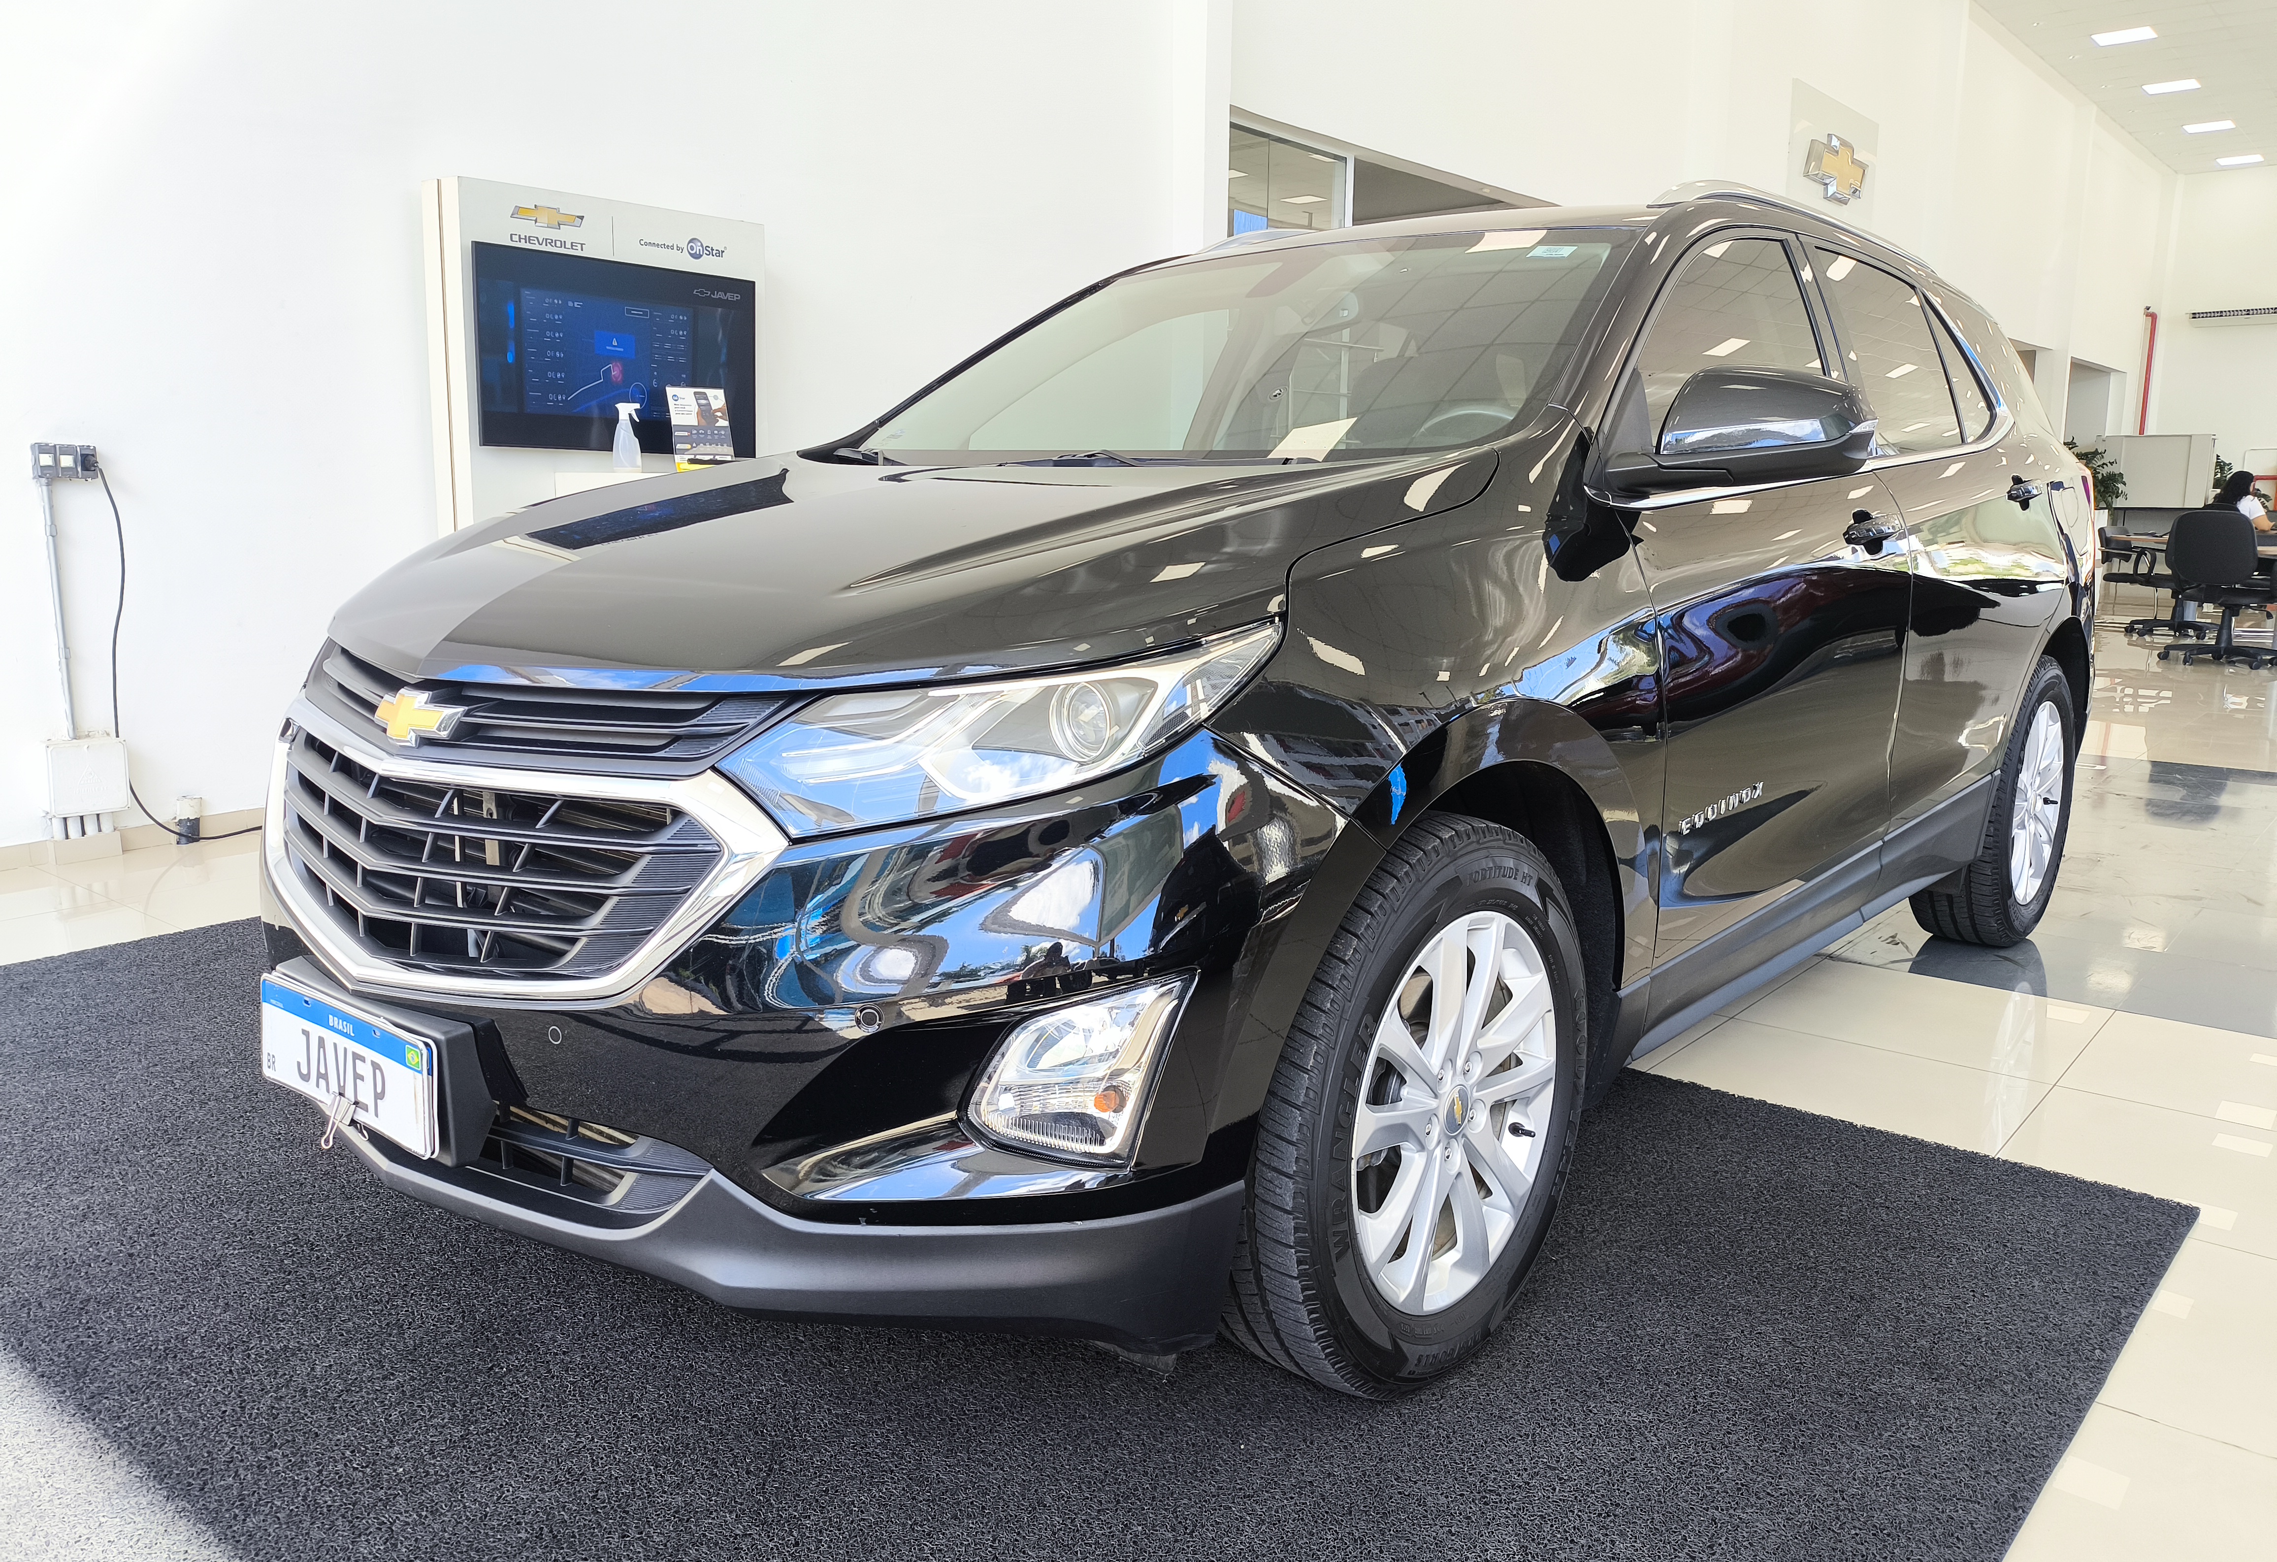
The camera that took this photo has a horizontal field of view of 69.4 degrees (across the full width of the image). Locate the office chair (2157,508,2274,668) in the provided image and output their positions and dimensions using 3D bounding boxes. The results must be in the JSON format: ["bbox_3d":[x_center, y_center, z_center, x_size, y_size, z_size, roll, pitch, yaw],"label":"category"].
[{"bbox_3d":[7.283,-1.314,11.050,0.640,0.990,0.640,-8,12,-39],"label":"office chair"}]

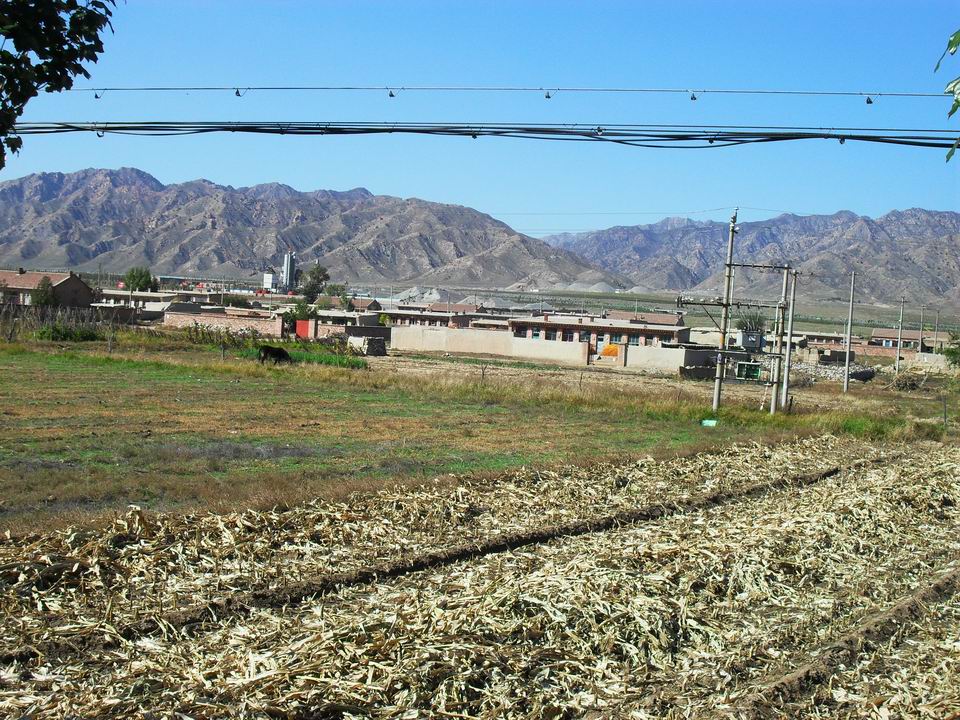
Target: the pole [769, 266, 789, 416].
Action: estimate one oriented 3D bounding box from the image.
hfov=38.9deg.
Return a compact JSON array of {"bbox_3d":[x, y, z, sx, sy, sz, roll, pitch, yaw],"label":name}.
[{"bbox_3d":[13.038,-0.858,59.002,0.260,6.490,0.260,5,4,17],"label":"pole"}]

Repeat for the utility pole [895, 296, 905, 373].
[{"bbox_3d":[34.596,-1.948,111.802,0.250,6.480,0.250,3,3,0],"label":"utility pole"}]

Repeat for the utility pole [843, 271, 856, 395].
[{"bbox_3d":[20.373,-1.524,74.796,0.230,6.690,0.230,3,4,0],"label":"utility pole"}]

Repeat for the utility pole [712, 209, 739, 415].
[{"bbox_3d":[10.752,-2.137,59.528,0.300,8.950,0.300,6,4,17],"label":"utility pole"}]

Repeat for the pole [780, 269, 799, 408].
[{"bbox_3d":[14.547,-0.941,63.801,0.230,6.520,0.230,3,3,0],"label":"pole"}]

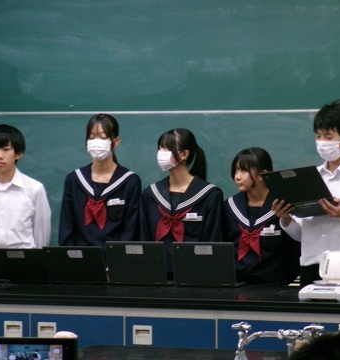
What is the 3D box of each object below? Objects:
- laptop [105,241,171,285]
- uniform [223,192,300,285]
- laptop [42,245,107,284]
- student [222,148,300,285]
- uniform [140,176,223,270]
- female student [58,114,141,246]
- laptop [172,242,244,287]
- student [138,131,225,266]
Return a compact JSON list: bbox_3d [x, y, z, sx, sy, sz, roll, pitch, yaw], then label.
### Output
[{"bbox_3d":[-0.125,0.390,9.345,0.292,0.210,0.250,0,1,17],"label":"laptop"},{"bbox_3d":[0.437,0.340,9.385,0.400,0.580,0.280,0,1,22],"label":"uniform"},{"bbox_3d":[-0.423,0.402,9.426,0.292,0.182,0.310,0,1,17],"label":"laptop"},{"bbox_3d":[0.439,0.593,9.413,0.400,1.496,0.300,0,1,22],"label":"student"},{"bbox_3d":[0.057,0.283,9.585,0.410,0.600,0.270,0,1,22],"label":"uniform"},{"bbox_3d":[-0.346,0.506,9.735,0.410,1.664,0.290,0,1,13],"label":"female student"},{"bbox_3d":[0.189,0.391,9.227,0.292,0.212,0.245,0,1,17],"label":"laptop"},{"bbox_3d":[0.058,0.545,9.614,0.410,1.587,0.300,0,1,22],"label":"student"}]

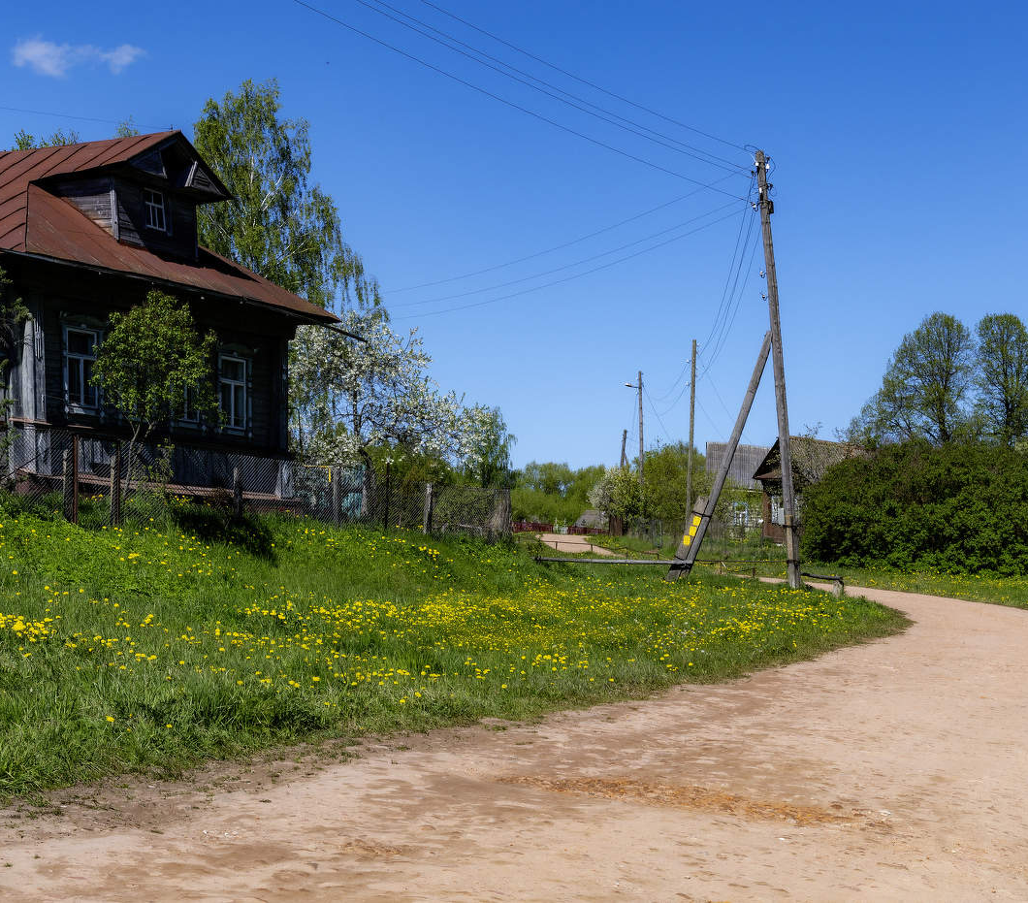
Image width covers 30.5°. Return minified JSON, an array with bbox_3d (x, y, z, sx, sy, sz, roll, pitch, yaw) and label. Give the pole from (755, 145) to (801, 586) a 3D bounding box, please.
[{"bbox_3d":[4.920,-1.520,35.000,0.250,8.150,0.250,-4,-2,0],"label":"pole"}]

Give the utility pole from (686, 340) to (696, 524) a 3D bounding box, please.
[{"bbox_3d":[7.200,-0.550,77.000,0.220,8.100,0.220,2,-2,0],"label":"utility pole"}]

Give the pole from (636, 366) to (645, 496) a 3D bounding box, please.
[{"bbox_3d":[6.600,-0.050,98.000,0.220,8.300,0.220,-1,-2,0],"label":"pole"}]

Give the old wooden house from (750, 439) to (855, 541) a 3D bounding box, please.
[{"bbox_3d":[14.600,1.800,86.000,6.200,5.000,4.900,1,-2,-26],"label":"old wooden house"}]

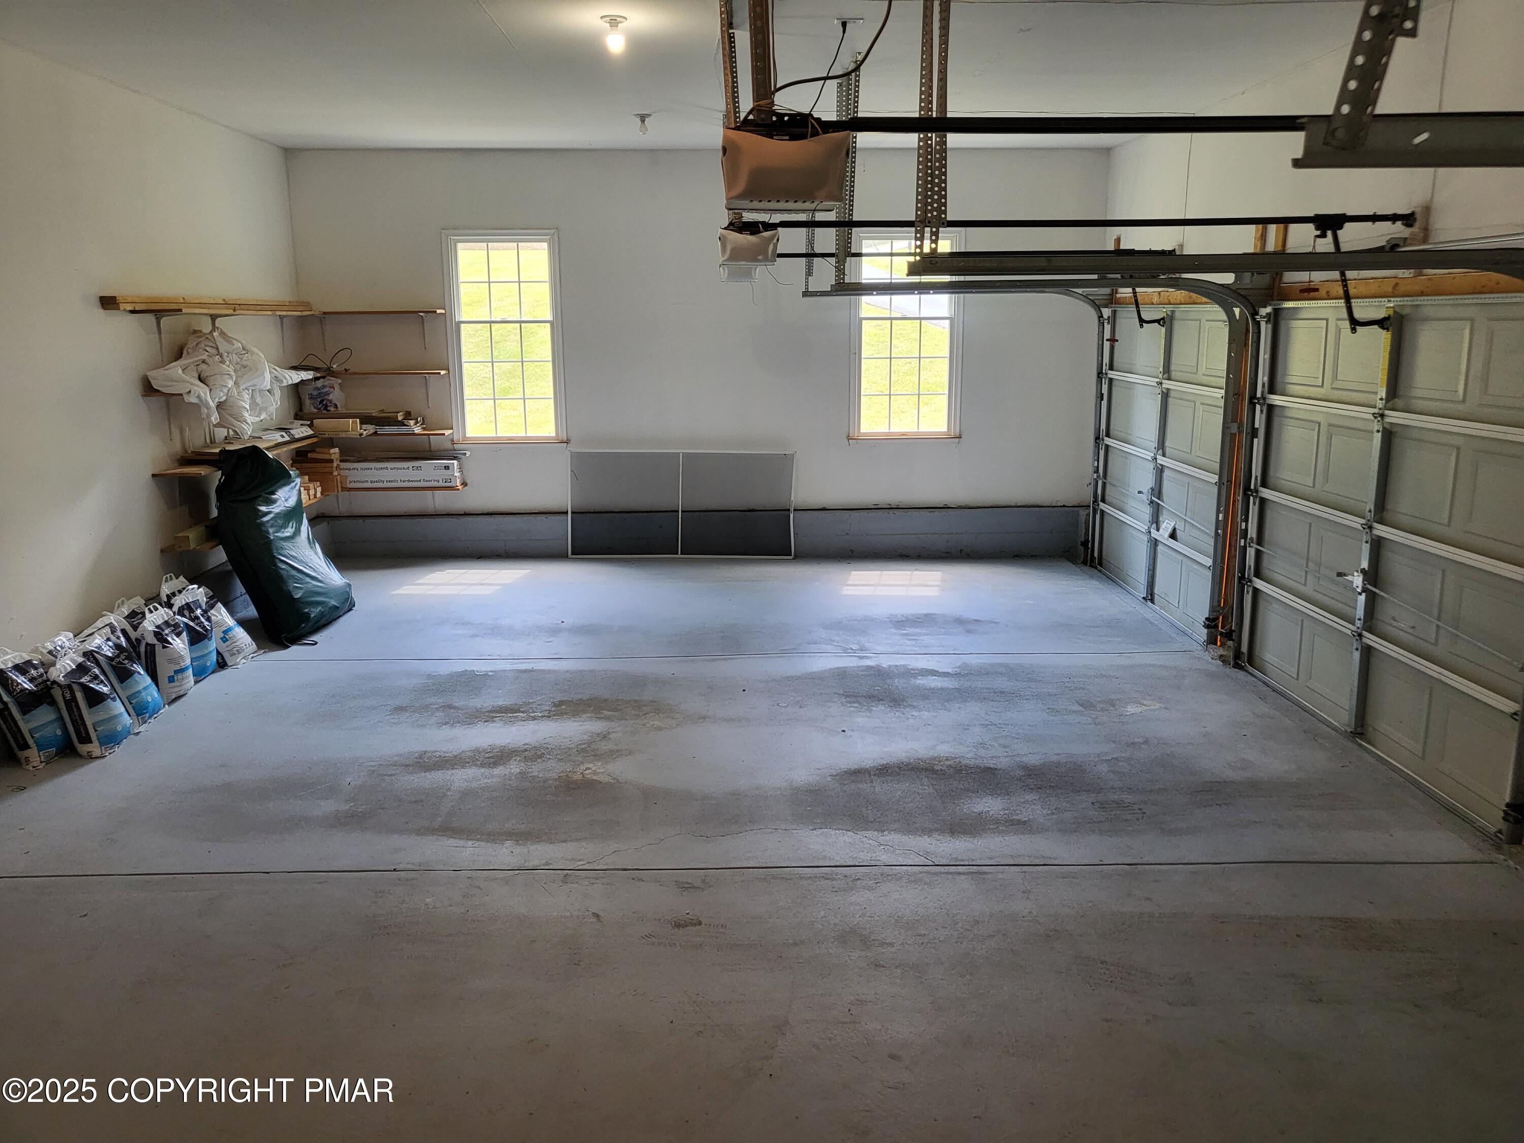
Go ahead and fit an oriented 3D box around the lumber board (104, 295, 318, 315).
[{"bbox_3d":[-3.742,-1.876,8.171,0.283,0.103,3.030,0,12,-1],"label":"lumber board"}]

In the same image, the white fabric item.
[{"bbox_3d":[-3.617,-1.316,7.983,0.470,0.730,1.880,0,12,-1],"label":"white fabric item"}]

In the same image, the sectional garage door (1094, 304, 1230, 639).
[{"bbox_3d":[2.904,-0.833,8.408,0.060,2.134,2.436,0,12,-1],"label":"sectional garage door"}]

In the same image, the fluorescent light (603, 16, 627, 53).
[{"bbox_3d":[-0.694,-2.523,5.384,0.120,0.145,0.120,0,12,-1],"label":"fluorescent light"}]

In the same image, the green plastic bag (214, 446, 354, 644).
[{"bbox_3d":[-3.208,-0.214,7.770,0.360,1.170,0.920,-16,12,2],"label":"green plastic bag"}]

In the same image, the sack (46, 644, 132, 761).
[{"bbox_3d":[-3.321,0.605,5.662,0.170,0.490,0.380,-13,12,2],"label":"sack"}]

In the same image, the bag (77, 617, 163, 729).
[{"bbox_3d":[-3.350,0.520,6.002,0.170,0.510,0.390,-17,12,2],"label":"bag"}]

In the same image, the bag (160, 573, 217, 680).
[{"bbox_3d":[-3.418,0.338,6.790,0.250,0.530,0.410,-8,12,0],"label":"bag"}]

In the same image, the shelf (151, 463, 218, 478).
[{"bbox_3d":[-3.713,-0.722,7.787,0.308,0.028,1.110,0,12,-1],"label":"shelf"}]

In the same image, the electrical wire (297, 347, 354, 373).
[{"bbox_3d":[-3.665,-1.754,9.581,0.350,0.210,0.270,0,12,-1],"label":"electrical wire"}]

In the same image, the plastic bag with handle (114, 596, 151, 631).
[{"bbox_3d":[-3.606,0.411,6.535,0.180,0.510,0.400,-6,12,0],"label":"plastic bag with handle"}]

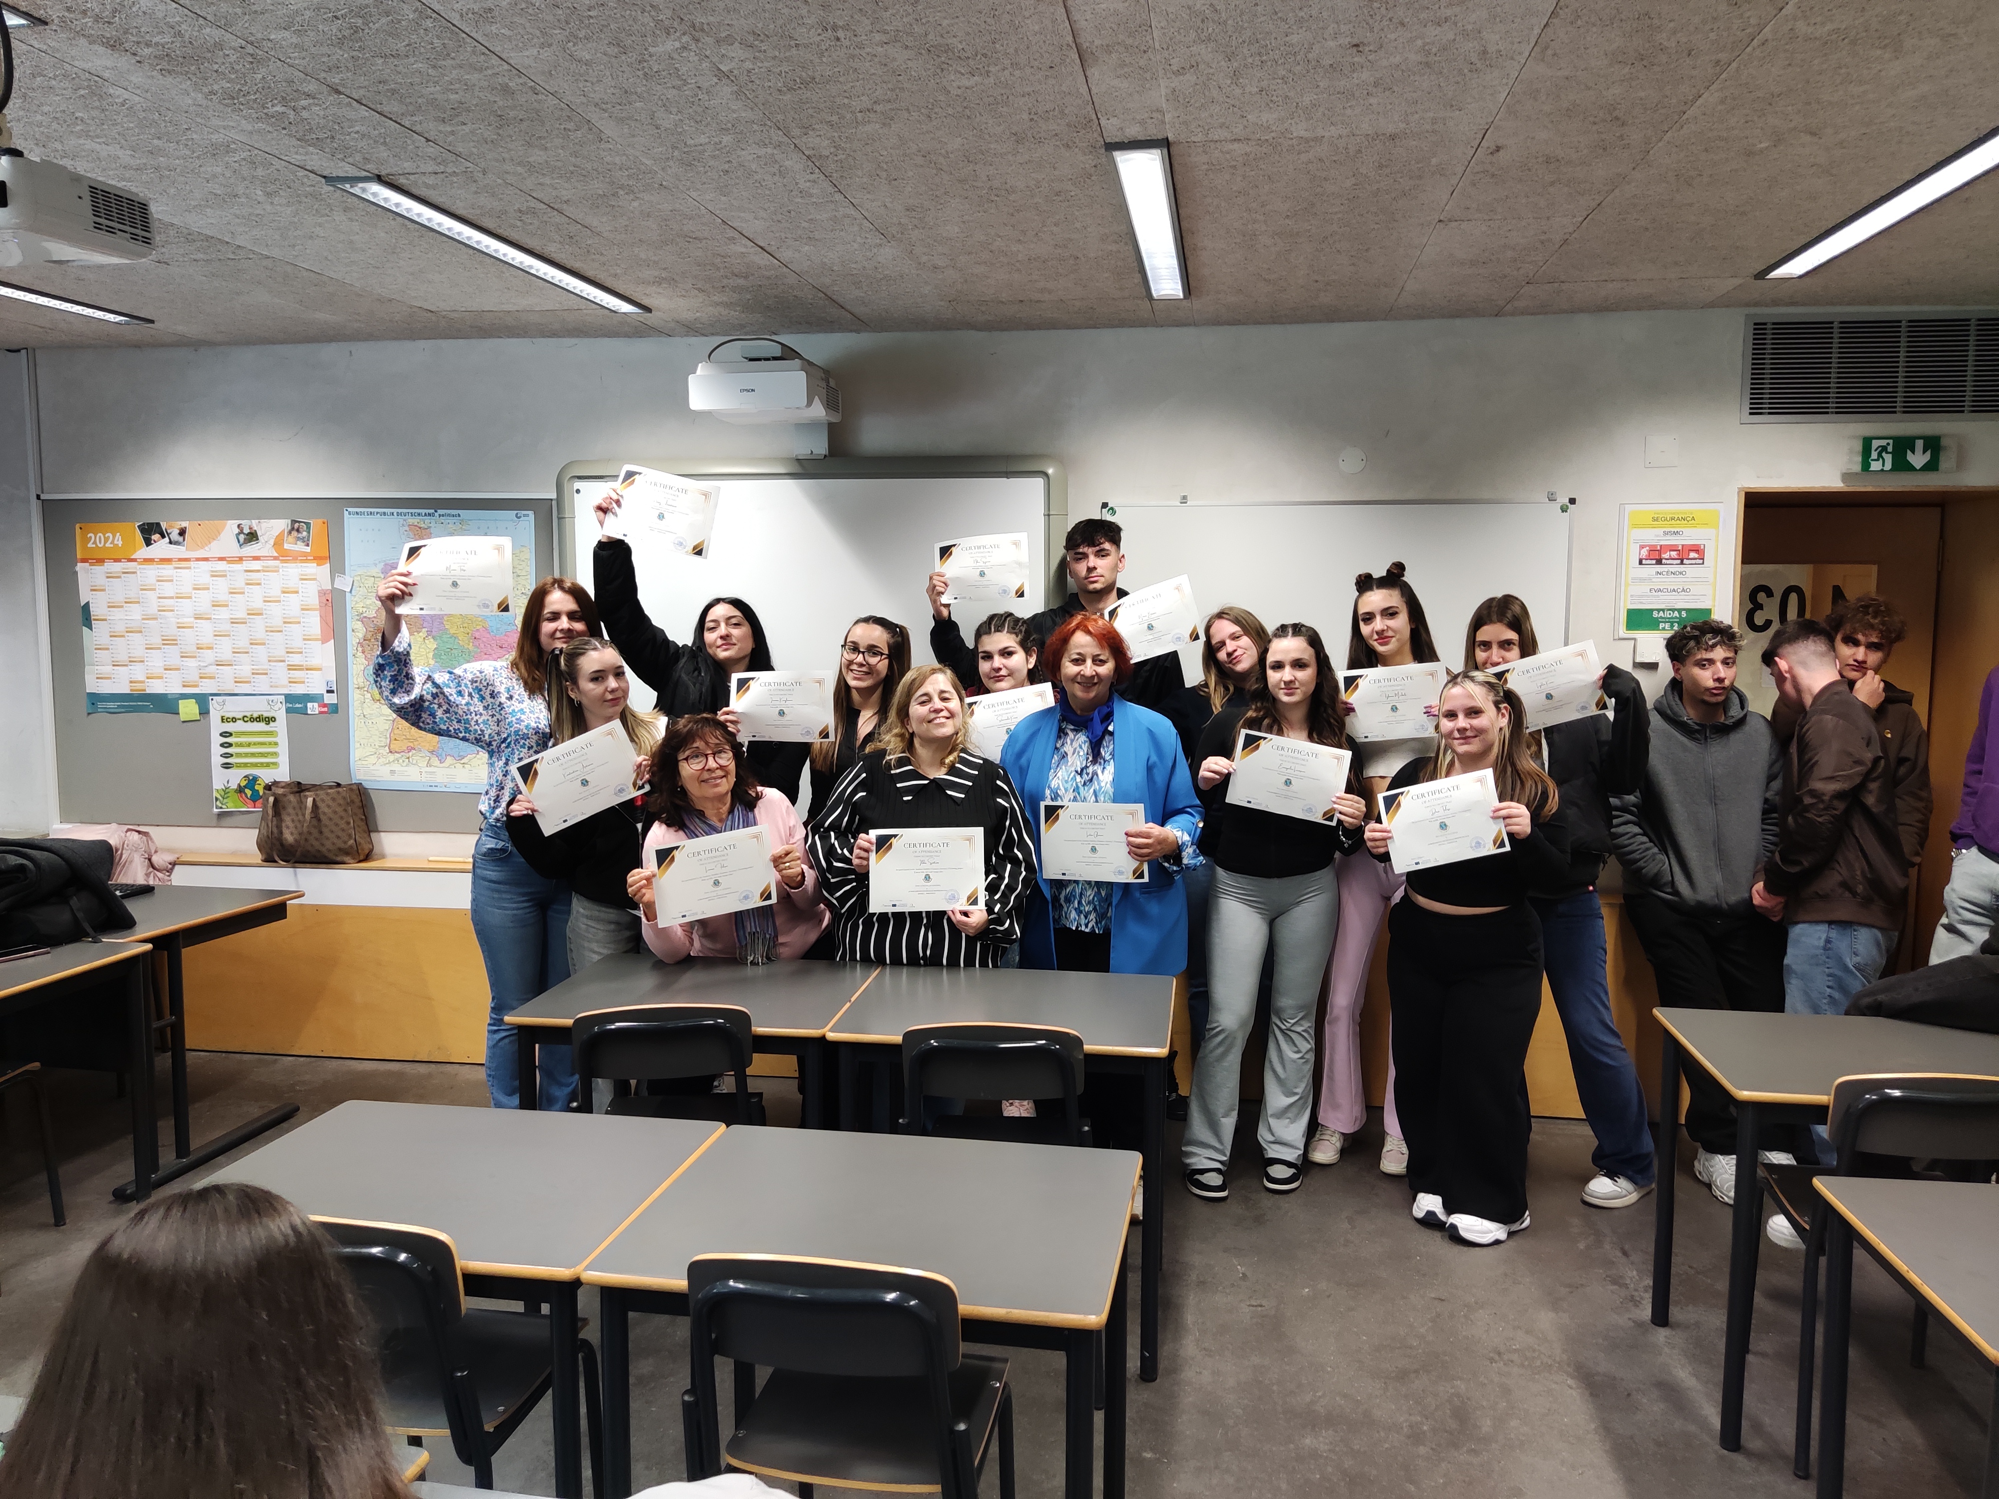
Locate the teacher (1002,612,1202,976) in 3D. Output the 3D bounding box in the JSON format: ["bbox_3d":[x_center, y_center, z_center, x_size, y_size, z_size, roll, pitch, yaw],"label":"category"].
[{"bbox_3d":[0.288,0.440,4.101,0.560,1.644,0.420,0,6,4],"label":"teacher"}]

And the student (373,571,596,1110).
[{"bbox_3d":[-1.532,0.359,4.351,0.610,1.730,0.480,-1,6,-5],"label":"student"}]

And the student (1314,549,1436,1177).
[{"bbox_3d":[1.116,0.346,4.296,0.430,1.789,0.400,1,6,11],"label":"student"}]

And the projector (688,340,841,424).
[{"bbox_3d":[-0.712,-1.097,4.454,0.365,0.151,0.380,1,6,9],"label":"projector"}]

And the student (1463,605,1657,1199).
[{"bbox_3d":[1.596,0.408,4.128,0.480,1.680,0.420,2,6,20],"label":"student"}]

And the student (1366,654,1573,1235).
[{"bbox_3d":[1.242,0.534,3.820,0.490,1.495,0.380,3,7,23],"label":"student"}]

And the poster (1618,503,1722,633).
[{"bbox_3d":[2.092,-0.558,4.507,0.289,0.414,0.015,1,6,9],"label":"poster"}]

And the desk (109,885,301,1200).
[{"bbox_3d":[-2.942,0.856,4.468,1.250,0.740,0.720,1,6,9],"label":"desk"}]

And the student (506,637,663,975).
[{"bbox_3d":[-1.166,0.444,4.089,0.500,1.540,0.420,-1,5,-17],"label":"student"}]

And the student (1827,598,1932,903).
[{"bbox_3d":[2.573,0.359,4.412,0.480,1.690,0.380,2,5,22],"label":"student"}]

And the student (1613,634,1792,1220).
[{"bbox_3d":[2.031,0.430,4.204,0.480,1.620,0.440,2,6,20],"label":"student"}]

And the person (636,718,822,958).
[{"bbox_3d":[-0.724,0.569,3.891,0.530,1.330,0.600,0,5,-9],"label":"person"}]

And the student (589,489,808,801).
[{"bbox_3d":[-0.928,0.201,4.468,0.680,1.960,0.520,0,5,-6],"label":"student"}]

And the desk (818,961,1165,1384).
[{"bbox_3d":[0.031,0.966,3.405,0.741,0.740,0.581,1,6,8],"label":"desk"}]

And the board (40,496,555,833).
[{"bbox_3d":[-2.566,-0.314,5.262,2.013,1.217,0.030,1,6,9],"label":"board"}]

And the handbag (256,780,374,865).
[{"bbox_3d":[-2.458,0.263,5.203,0.400,0.300,0.170,1,5,8],"label":"handbag"}]

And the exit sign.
[{"bbox_3d":[2.783,-0.911,4.452,0.228,0.106,0.040,1,6,9],"label":"exit sign"}]

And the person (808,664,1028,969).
[{"bbox_3d":[-0.208,0.526,3.934,0.590,1.506,0.430,0,6,1],"label":"person"}]

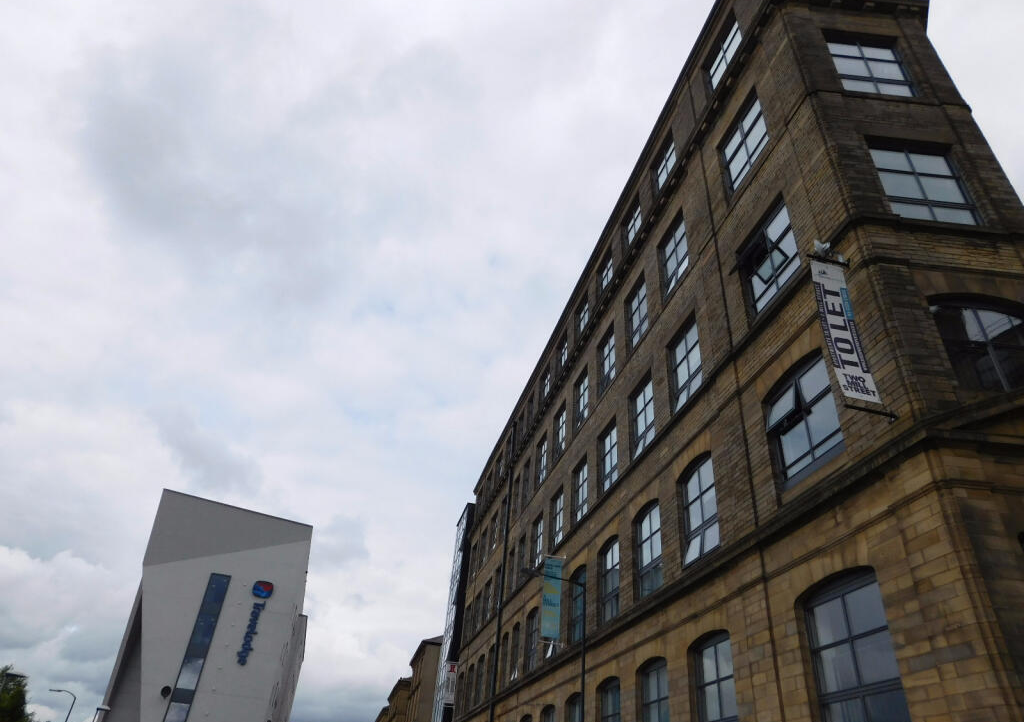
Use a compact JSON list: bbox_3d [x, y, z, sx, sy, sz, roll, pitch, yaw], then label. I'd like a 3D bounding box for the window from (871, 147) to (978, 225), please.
[{"bbox_3d":[7.649,-3.311,12.810,1.750,2.065,0.180,6,-35,-1],"label":"window"}]

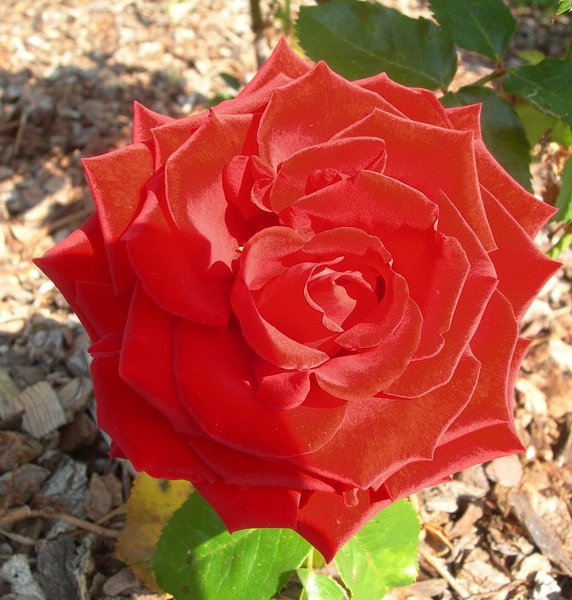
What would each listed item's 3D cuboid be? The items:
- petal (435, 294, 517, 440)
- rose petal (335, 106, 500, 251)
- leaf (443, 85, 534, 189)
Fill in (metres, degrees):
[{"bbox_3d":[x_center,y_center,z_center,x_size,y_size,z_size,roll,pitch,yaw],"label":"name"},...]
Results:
[{"bbox_3d":[0.051,0.018,0.236,0.023,0.041,0.016,6,2,-9],"label":"petal"},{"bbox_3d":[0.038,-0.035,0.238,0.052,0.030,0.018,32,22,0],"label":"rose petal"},{"bbox_3d":[0.074,-0.057,0.325,0.038,0.012,0.046,-27,72,-10],"label":"leaf"}]

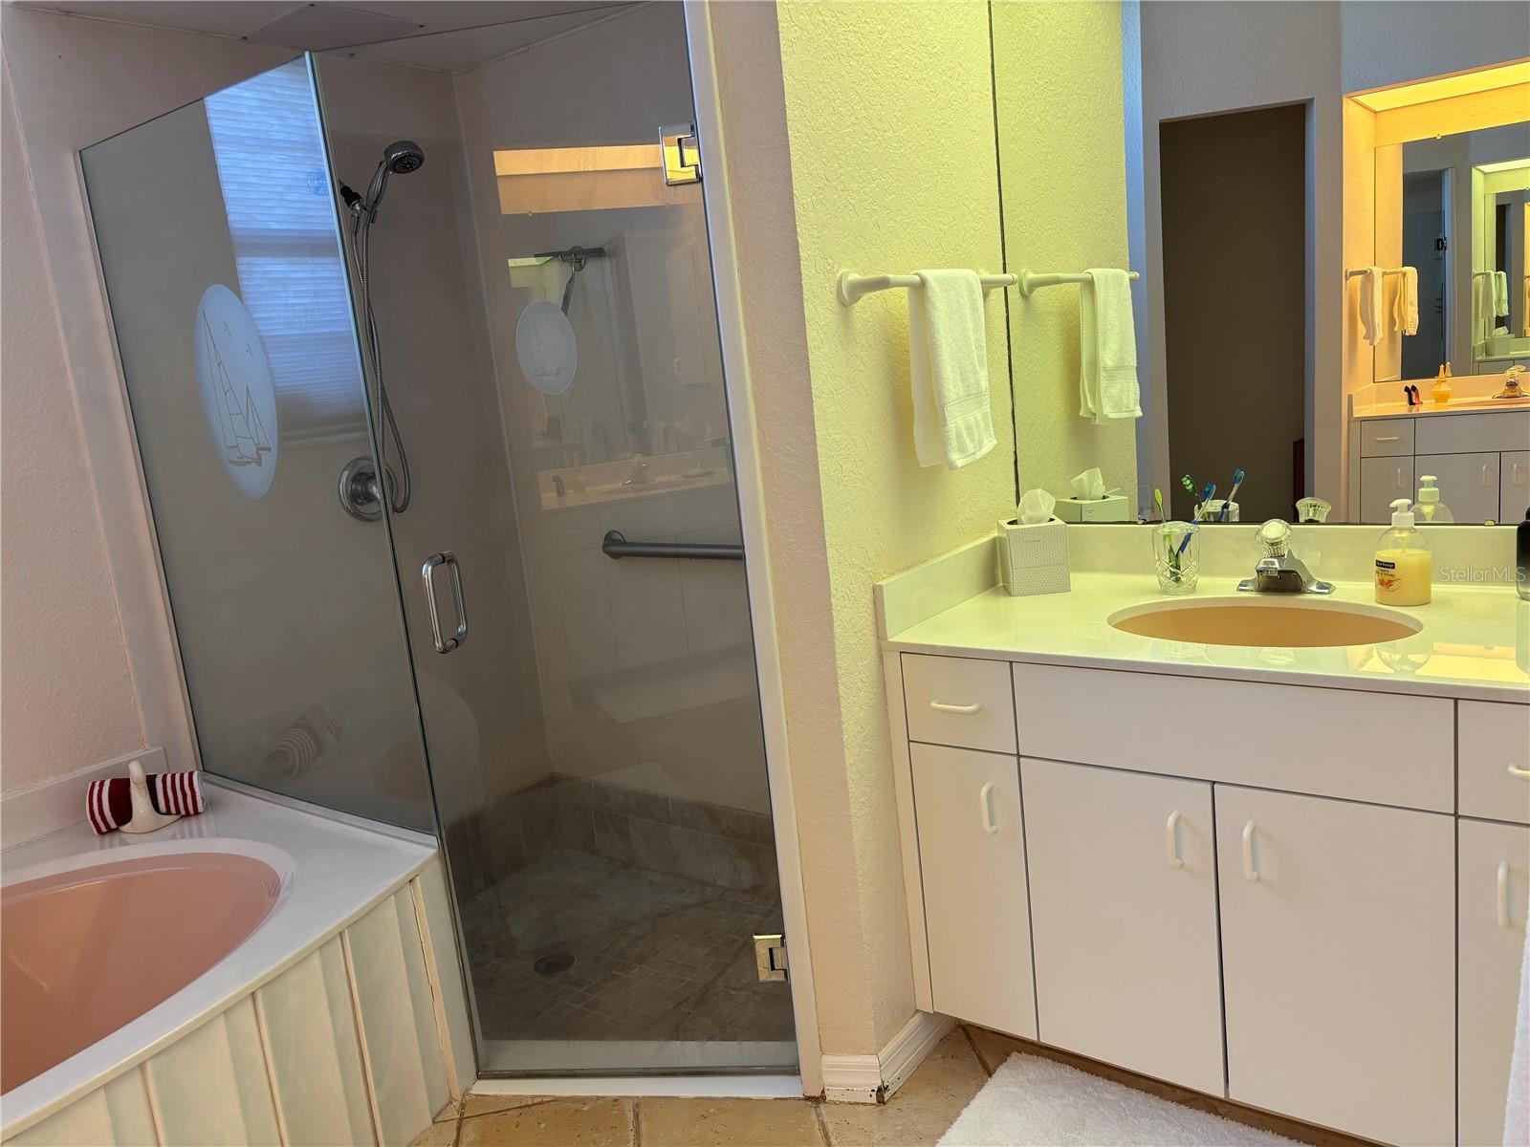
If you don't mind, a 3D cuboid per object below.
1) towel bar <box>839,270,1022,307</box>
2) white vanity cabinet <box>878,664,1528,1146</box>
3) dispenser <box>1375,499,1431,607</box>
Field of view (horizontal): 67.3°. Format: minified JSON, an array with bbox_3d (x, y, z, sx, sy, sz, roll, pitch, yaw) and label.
[{"bbox_3d":[0.300,-0.495,1.961,0.080,0.055,0.527,2,14,37],"label":"towel bar"},{"bbox_3d":[0.822,0.453,1.877,1.057,0.750,0.576,2,14,37],"label":"white vanity cabinet"},{"bbox_3d":[0.990,-0.036,1.784,0.062,0.161,0.077,-12,12,-28],"label":"dispenser"}]

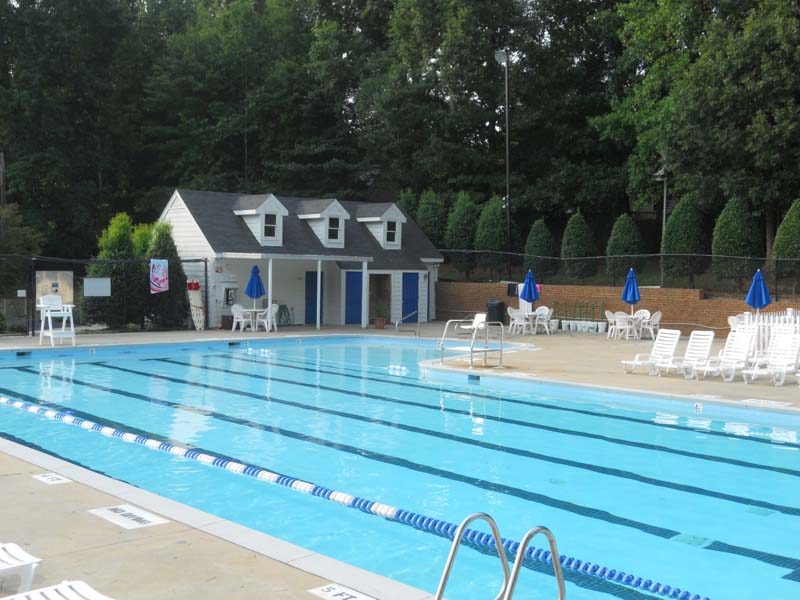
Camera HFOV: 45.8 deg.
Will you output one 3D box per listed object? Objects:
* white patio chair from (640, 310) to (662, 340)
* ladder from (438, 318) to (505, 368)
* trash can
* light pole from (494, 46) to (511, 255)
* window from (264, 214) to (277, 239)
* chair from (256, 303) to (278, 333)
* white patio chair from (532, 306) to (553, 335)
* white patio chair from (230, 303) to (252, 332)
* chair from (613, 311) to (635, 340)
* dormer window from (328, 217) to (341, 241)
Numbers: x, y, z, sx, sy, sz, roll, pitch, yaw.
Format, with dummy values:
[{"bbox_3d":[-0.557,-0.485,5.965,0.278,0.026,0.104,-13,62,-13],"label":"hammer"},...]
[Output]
[{"bbox_3d":[7.917,0.801,29.788,0.580,0.880,0.580,2,2,24],"label":"white patio chair"},{"bbox_3d":[1.521,0.909,20.036,1.150,1.000,0.850,0,2,-22],"label":"ladder"},{"bbox_3d":[3.807,0.526,37.500,0.620,0.970,0.620,1,1,0],"label":"trash can"},{"bbox_3d":[4.394,-5.823,40.633,0.561,9.793,0.408,-1,2,-43],"label":"light pole"},{"bbox_3d":[-4.522,-2.589,33.151,0.530,0.826,0.102,-1,2,-41],"label":"window"},{"bbox_3d":[-4.272,0.583,30.588,0.580,0.880,0.580,2,2,31],"label":"chair"},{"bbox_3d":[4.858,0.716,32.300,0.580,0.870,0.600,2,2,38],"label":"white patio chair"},{"bbox_3d":[-5.219,0.618,31.300,0.580,0.880,0.600,2,2,45],"label":"white patio chair"},{"bbox_3d":[7.175,0.828,30.331,0.581,0.877,0.592,1,2,25],"label":"chair"},{"bbox_3d":[-2.423,-2.628,34.974,0.530,0.826,0.102,-1,2,-41],"label":"dormer window"}]

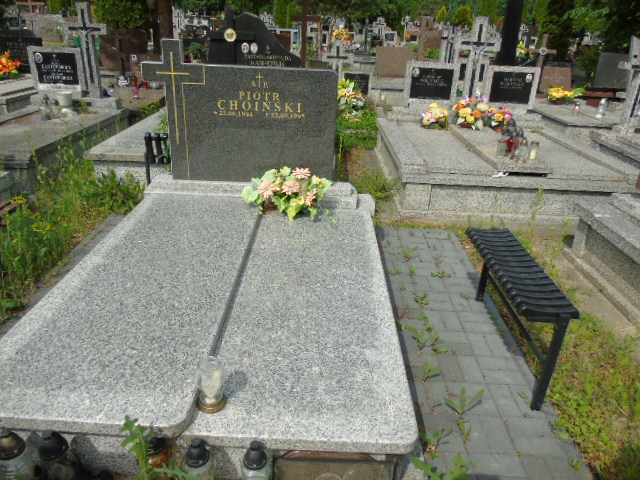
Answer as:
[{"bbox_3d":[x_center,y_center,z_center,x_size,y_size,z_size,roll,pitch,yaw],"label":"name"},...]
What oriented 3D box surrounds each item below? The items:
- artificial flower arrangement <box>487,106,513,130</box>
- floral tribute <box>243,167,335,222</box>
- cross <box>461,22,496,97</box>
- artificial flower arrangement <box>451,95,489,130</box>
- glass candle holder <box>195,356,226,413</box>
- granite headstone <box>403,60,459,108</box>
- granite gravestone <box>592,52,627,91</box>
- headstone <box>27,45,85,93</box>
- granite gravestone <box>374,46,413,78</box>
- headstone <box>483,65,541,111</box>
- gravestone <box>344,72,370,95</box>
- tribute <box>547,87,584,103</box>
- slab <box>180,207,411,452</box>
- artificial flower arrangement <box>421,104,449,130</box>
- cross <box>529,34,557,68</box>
[{"bbox_3d":[2.310,-1.563,5.938,0.290,0.290,0.260,2,26,0],"label":"artificial flower arrangement"},{"bbox_3d":[-0.221,-0.335,3.308,0.600,0.270,0.340,2,26,0],"label":"floral tribute"},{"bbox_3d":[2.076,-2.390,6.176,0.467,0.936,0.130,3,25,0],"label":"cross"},{"bbox_3d":[1.954,-1.666,5.970,0.430,0.400,0.340,2,26,0],"label":"artificial flower arrangement"},{"bbox_3d":[-0.358,0.475,1.515,0.098,0.170,0.098,3,25,0],"label":"glass candle holder"},{"bbox_3d":[1.499,-2.135,6.252,0.652,0.512,0.130,3,22,0],"label":"granite headstone"},{"bbox_3d":[5.648,-3.253,8.914,0.720,0.700,0.120,2,19,0],"label":"granite gravestone"},{"bbox_3d":[-3.479,-2.245,6.121,0.660,0.580,0.120,2,23,0],"label":"headstone"},{"bbox_3d":[1.704,-4.123,10.728,0.832,0.612,0.120,3,25,0],"label":"granite gravestone"},{"bbox_3d":[2.597,-2.067,6.259,0.625,0.509,0.130,3,22,0],"label":"headstone"},{"bbox_3d":[0.645,-2.585,7.852,0.480,0.500,0.120,2,26,0],"label":"gravestone"},{"bbox_3d":[4.040,-2.351,7.648,0.520,0.250,0.360,2,26,0],"label":"tribute"},{"bbox_3d":[-0.040,0.258,2.480,0.805,0.060,1.985,3,27,0],"label":"slab"},{"bbox_3d":[1.402,-1.513,5.661,0.310,0.285,0.270,3,25,0],"label":"artificial flower arrangement"},{"bbox_3d":[3.847,-3.072,8.080,0.475,0.940,0.100,3,25,0],"label":"cross"}]

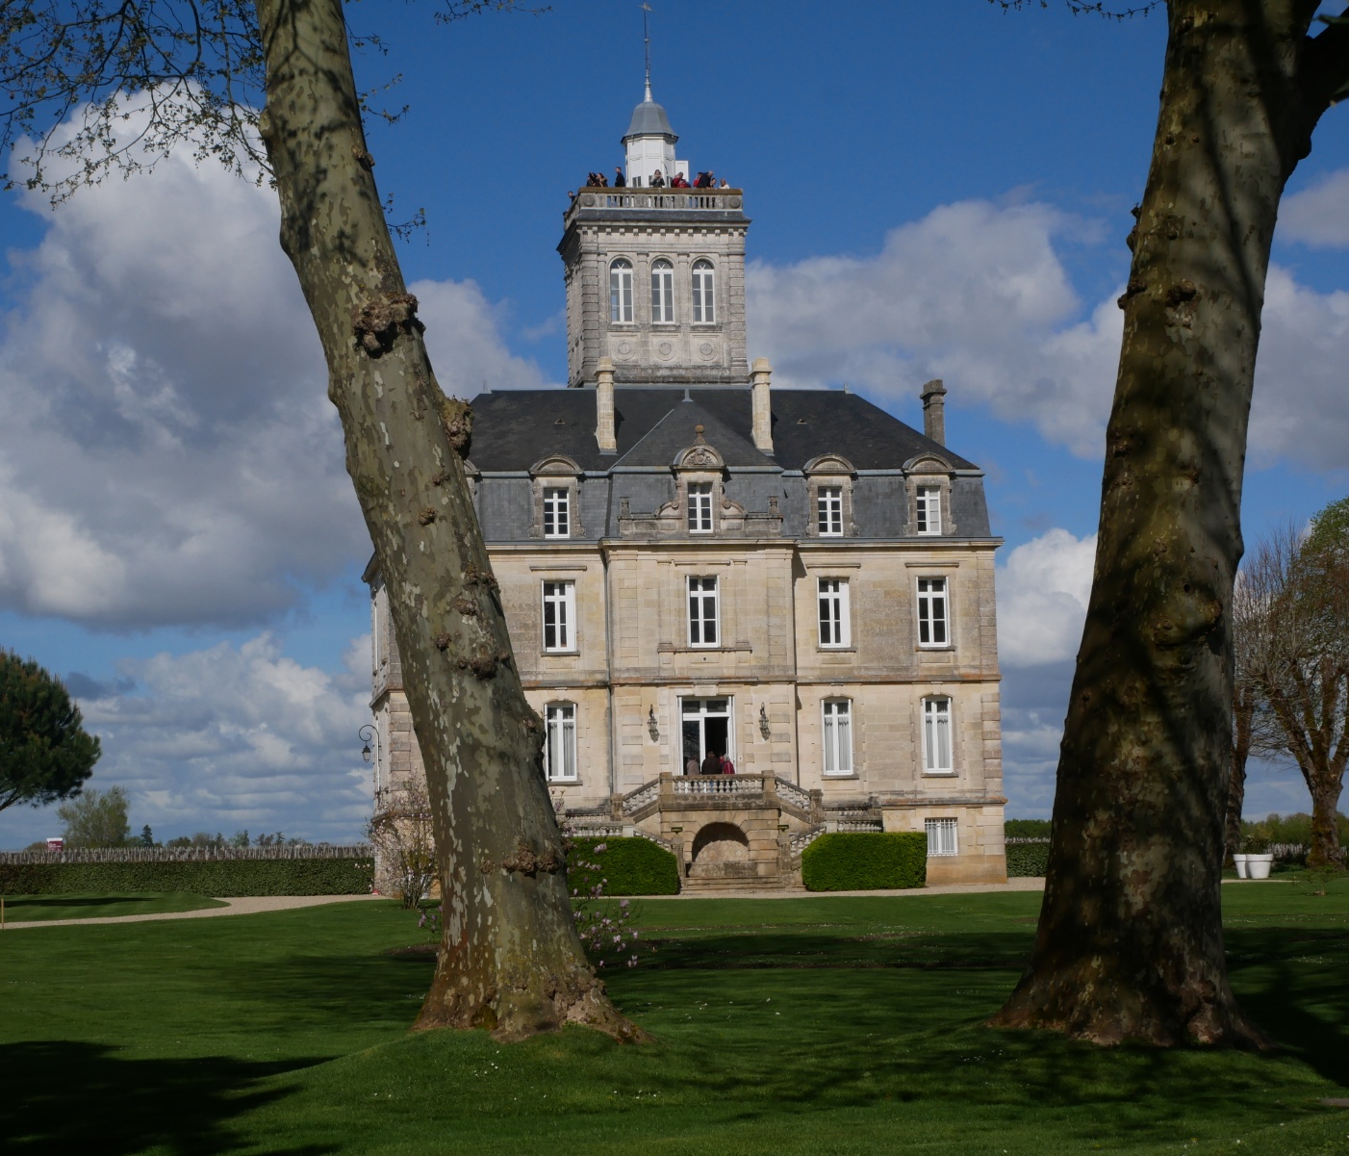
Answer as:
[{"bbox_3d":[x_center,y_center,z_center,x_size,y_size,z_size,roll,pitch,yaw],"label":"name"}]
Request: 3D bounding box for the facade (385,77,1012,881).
[{"bbox_3d":[-0.233,-4.207,102.252,22.950,31.900,17.500,-1,-5,-9],"label":"facade"}]

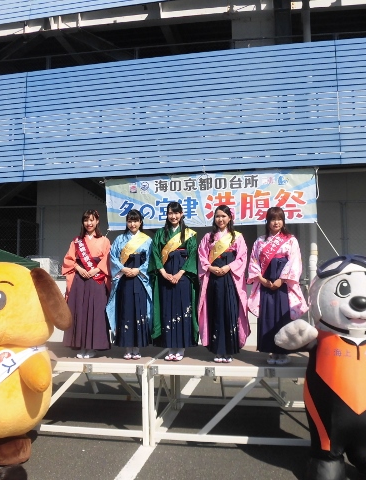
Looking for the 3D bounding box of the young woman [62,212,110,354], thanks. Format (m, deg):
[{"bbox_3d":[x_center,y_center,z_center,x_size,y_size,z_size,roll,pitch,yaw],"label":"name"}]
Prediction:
[{"bbox_3d":[-1.076,0.464,4.947,0.509,1.628,0.400,-1,-3,0],"label":"young woman"}]

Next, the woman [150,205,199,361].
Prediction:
[{"bbox_3d":[-0.097,0.416,4.762,0.500,1.669,0.400,-1,-3,5],"label":"woman"}]

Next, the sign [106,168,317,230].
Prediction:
[{"bbox_3d":[0.388,-0.636,7.217,3.460,0.861,0.040,-2,-3,12],"label":"sign"}]

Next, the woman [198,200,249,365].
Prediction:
[{"bbox_3d":[0.432,0.436,4.620,0.515,1.597,0.400,-1,-3,8],"label":"woman"}]

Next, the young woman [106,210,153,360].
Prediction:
[{"bbox_3d":[-0.580,0.466,4.851,0.489,1.596,0.400,-1,-3,3],"label":"young woman"}]

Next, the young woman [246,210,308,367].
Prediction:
[{"bbox_3d":[0.967,0.443,4.507,0.584,1.551,0.400,-2,-3,12],"label":"young woman"}]

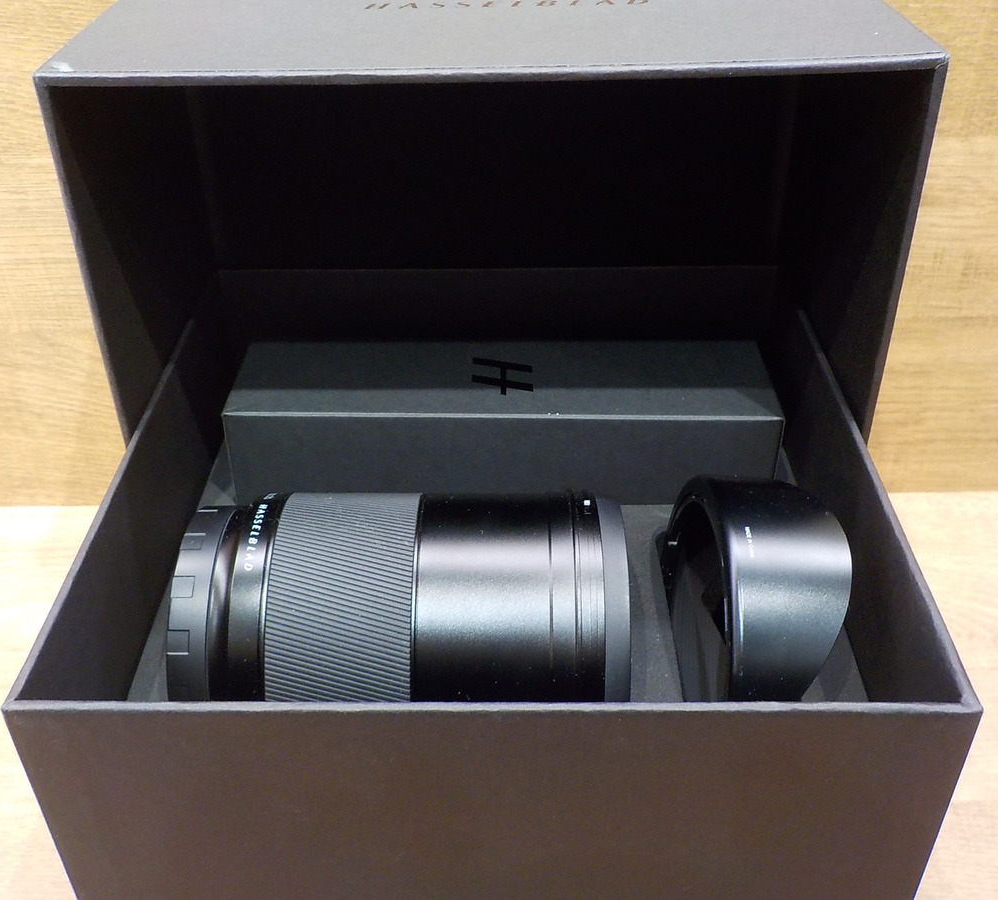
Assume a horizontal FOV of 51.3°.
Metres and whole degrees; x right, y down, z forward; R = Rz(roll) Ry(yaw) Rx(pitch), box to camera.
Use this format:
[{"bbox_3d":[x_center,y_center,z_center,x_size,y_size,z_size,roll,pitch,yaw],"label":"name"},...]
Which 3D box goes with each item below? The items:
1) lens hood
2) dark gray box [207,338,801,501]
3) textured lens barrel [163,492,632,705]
[{"bbox_3d":[0.074,0.047,0.305,0.034,0.078,0.078,-3,36,-3],"label":"lens hood"},{"bbox_3d":[0.002,-0.011,0.415,0.206,0.042,0.054,0,36,1],"label":"dark gray box"},{"bbox_3d":[-0.025,0.051,0.299,0.118,0.078,0.078,0,36,1],"label":"textured lens barrel"}]

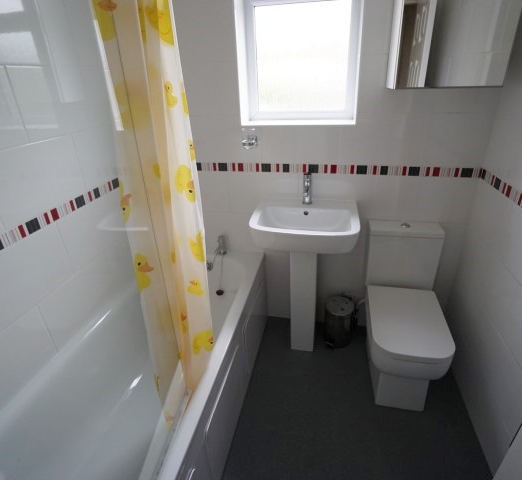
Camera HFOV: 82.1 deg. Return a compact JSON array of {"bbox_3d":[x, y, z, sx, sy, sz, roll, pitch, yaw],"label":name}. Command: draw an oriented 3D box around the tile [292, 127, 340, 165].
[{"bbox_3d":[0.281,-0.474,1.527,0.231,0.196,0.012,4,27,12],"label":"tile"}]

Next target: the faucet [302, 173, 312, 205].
[{"bbox_3d":[0.237,-0.250,1.545,0.050,0.162,0.135,4,27,12],"label":"faucet"}]

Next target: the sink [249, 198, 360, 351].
[{"bbox_3d":[0.237,0.266,1.688,0.521,0.887,0.430,4,27,12],"label":"sink"}]

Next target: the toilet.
[{"bbox_3d":[0.716,0.389,1.530,0.353,0.780,0.603,4,27,12],"label":"toilet"}]

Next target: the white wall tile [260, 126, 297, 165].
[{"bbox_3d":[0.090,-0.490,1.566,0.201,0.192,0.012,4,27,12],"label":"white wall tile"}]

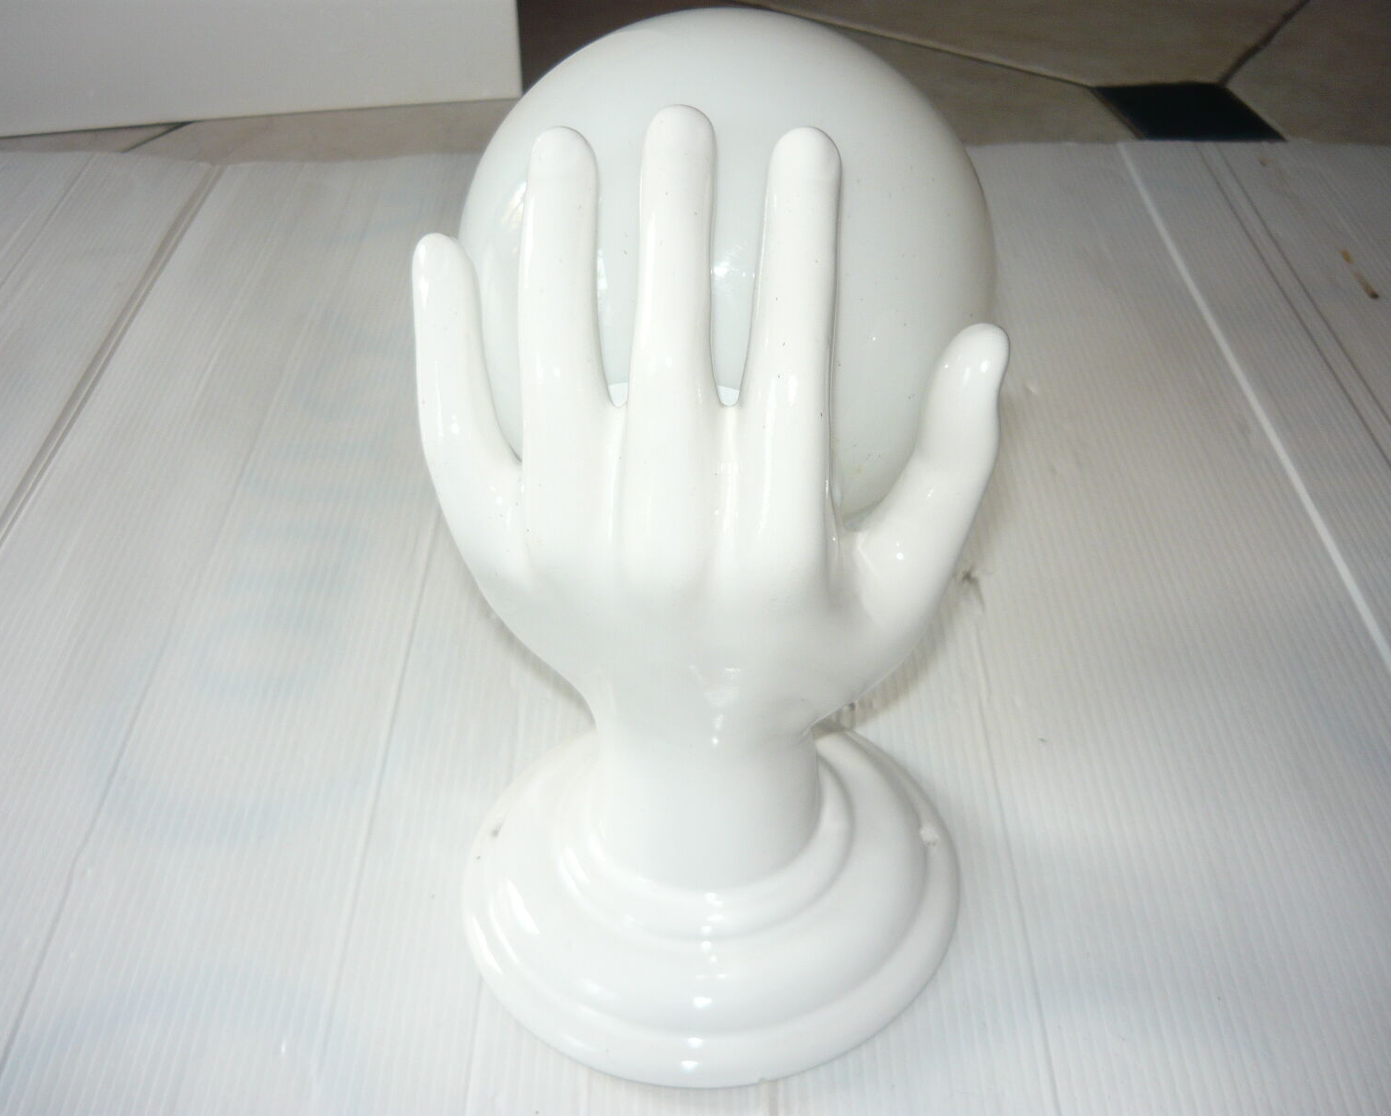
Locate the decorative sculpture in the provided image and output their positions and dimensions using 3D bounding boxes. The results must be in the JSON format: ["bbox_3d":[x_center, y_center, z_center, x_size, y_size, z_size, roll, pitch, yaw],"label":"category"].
[{"bbox_3d":[0.007,-0.023,0.373,0.148,0.206,0.239,0,40,0],"label":"decorative sculpture"}]

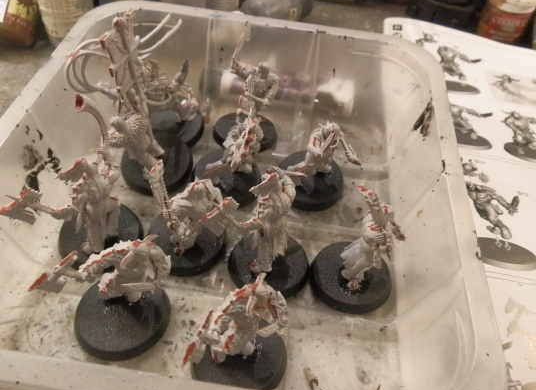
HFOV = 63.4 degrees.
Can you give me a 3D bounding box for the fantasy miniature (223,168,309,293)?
[{"bbox_3d":[0.001,0.010,0.151,0.033,0.047,0.033,-18,53,-21],"label":"fantasy miniature"}]

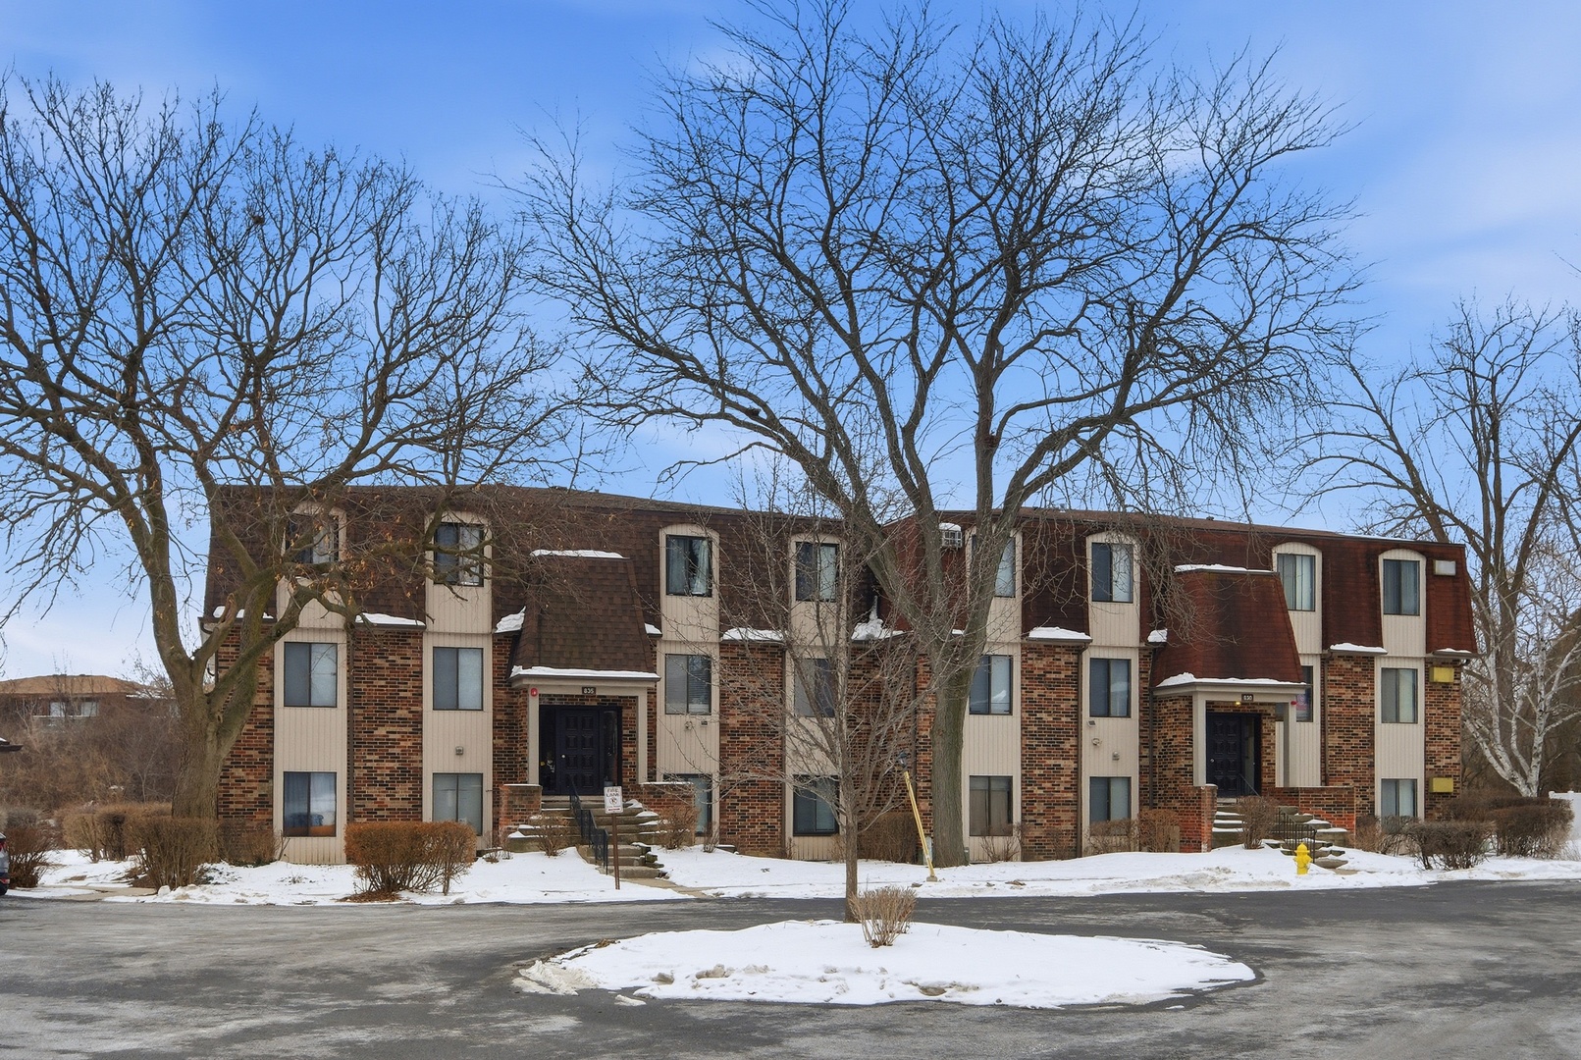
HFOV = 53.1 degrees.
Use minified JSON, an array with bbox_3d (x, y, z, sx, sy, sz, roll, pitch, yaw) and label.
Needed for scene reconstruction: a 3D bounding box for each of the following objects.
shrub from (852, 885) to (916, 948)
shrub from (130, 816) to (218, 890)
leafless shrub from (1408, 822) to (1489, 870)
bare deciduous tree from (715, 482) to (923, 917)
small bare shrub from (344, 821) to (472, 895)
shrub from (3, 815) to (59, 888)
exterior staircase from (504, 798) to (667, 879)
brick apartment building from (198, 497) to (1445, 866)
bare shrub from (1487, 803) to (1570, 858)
[{"bbox_3d":[0.919,3.809,15.600,0.630,0.610,0.580,0,-5,3],"label":"shrub"},{"bbox_3d":[-10.715,5.609,27.500,1.500,1.250,1.350,2,-5,-21],"label":"shrub"},{"bbox_3d":[14.538,6.975,35.000,1.800,1.070,1.400,-2,-5,23],"label":"leafless shrub"},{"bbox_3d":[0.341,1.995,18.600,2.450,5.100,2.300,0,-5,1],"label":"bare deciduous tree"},{"bbox_3d":[-6.391,5.530,26.600,2.200,1.250,1.700,1,-5,-14],"label":"small bare shrub"},{"bbox_3d":[-13.465,5.679,28.000,1.100,1.250,1.150,2,-6,-26],"label":"shrub"},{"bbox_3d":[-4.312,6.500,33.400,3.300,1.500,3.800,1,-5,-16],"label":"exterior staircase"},{"bbox_3d":[0.860,3.500,43.600,30.800,9.300,15.300,1,-5,-16],"label":"brick apartment building"},{"bbox_3d":[18.097,7.351,38.700,2.000,1.350,1.600,-2,-6,25],"label":"bare shrub"}]

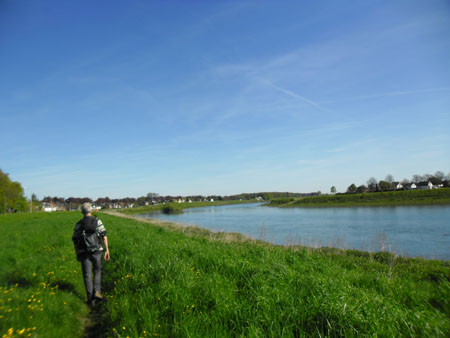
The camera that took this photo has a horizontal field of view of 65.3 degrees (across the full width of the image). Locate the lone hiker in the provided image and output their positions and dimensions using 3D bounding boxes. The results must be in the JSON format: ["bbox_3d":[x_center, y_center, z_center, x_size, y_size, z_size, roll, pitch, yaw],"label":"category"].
[{"bbox_3d":[-2.357,1.478,6.200,0.650,1.740,0.600,-1,-5,-17],"label":"lone hiker"}]

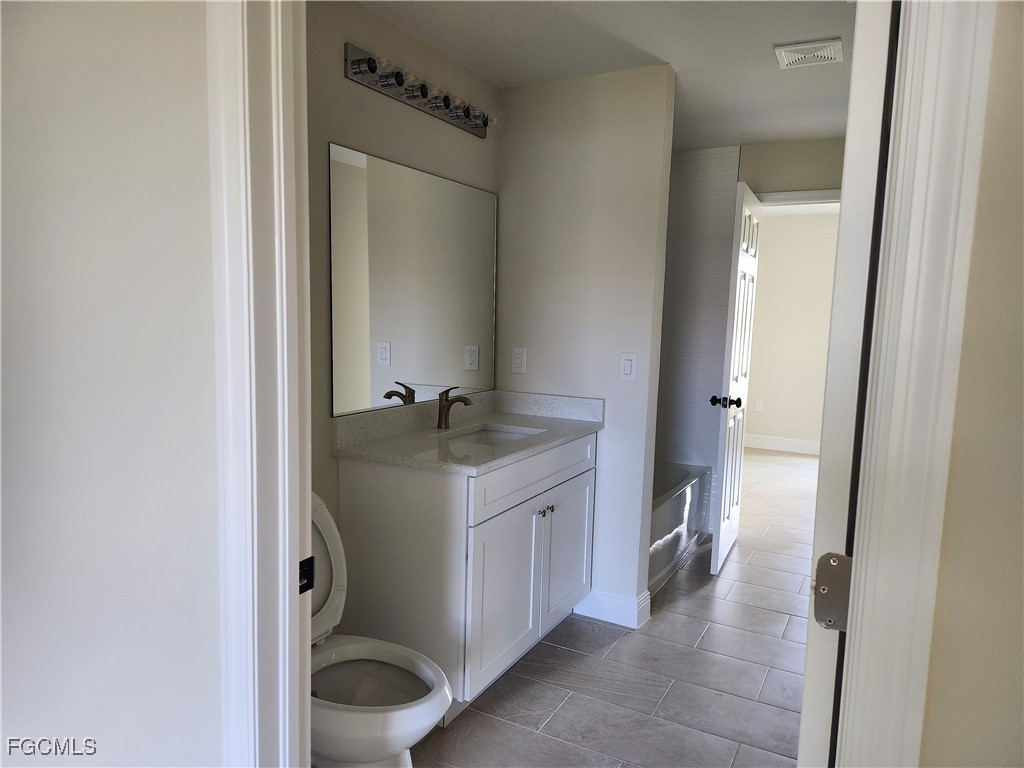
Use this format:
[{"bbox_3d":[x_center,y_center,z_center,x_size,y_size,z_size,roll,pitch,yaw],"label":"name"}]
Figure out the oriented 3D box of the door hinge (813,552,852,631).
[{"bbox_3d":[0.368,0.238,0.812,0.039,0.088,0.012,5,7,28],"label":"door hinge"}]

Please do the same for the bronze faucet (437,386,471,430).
[{"bbox_3d":[-0.233,0.098,2.874,0.153,0.174,0.050,5,7,28],"label":"bronze faucet"}]

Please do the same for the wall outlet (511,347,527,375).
[{"bbox_3d":[0.036,-0.107,3.365,0.075,0.116,0.011,5,7,28],"label":"wall outlet"}]

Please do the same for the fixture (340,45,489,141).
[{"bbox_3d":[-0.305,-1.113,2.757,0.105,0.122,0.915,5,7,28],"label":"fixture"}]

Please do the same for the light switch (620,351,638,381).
[{"bbox_3d":[0.513,-0.073,3.113,0.079,0.121,0.011,5,7,28],"label":"light switch"}]

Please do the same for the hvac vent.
[{"bbox_3d":[1.143,-1.261,2.722,0.235,0.020,0.238,5,7,28],"label":"hvac vent"}]

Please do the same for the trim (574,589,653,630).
[{"bbox_3d":[0.468,1.016,3.309,0.330,0.133,0.145,5,7,28],"label":"trim"}]

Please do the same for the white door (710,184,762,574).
[{"bbox_3d":[1.296,-0.026,4.072,0.050,2.050,0.755,5,7,25],"label":"white door"}]

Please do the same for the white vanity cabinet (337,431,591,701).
[{"bbox_3d":[-0.127,0.666,2.885,0.550,0.870,1.085,5,7,28],"label":"white vanity cabinet"}]

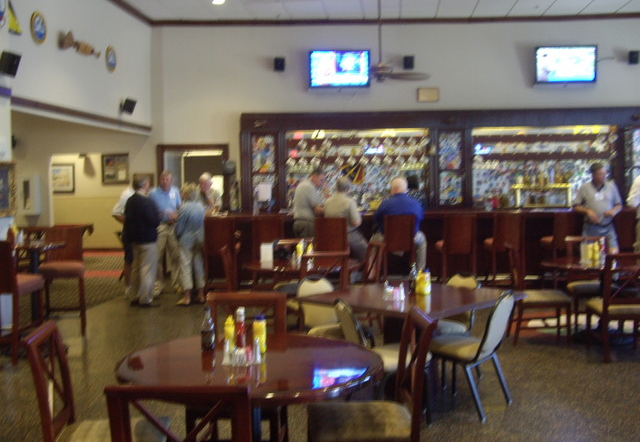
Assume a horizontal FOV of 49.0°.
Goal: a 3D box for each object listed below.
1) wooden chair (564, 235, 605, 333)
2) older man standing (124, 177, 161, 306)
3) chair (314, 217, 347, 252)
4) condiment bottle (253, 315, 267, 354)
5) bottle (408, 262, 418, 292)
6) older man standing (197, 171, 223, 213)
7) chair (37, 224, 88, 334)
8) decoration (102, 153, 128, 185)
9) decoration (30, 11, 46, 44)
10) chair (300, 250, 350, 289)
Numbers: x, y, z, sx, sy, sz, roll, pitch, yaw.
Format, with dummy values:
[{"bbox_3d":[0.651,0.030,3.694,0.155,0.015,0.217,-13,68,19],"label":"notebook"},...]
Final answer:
[{"bbox_3d":[2.754,0.652,7.261,0.450,0.930,0.520,0,3,9],"label":"wooden chair"},{"bbox_3d":[-2.308,0.268,9.177,0.320,1.720,0.470,-4,4,-44],"label":"older man standing"},{"bbox_3d":[0.155,0.497,9.485,0.460,1.100,0.520,-1,3,3],"label":"chair"},{"bbox_3d":[-0.284,0.535,3.344,0.062,0.175,0.048,0,3,5],"label":"condiment bottle"},{"bbox_3d":[0.706,0.431,5.309,0.062,0.220,0.062,-1,3,0],"label":"bottle"},{"bbox_3d":[-1.743,0.118,11.322,0.490,1.770,0.360,2,4,40],"label":"older man standing"},{"bbox_3d":[-2.728,0.630,7.462,0.440,1.110,0.500,-1,3,-17],"label":"chair"},{"bbox_3d":[-5.056,-1.272,17.456,0.690,0.770,0.040,-1,3,3],"label":"decoration"},{"bbox_3d":[-3.523,-2.417,8.820,0.050,0.410,0.380,0,3,6],"label":"decoration"},{"bbox_3d":[-0.030,0.764,6.632,0.460,0.950,0.540,-2,3,-23],"label":"chair"}]

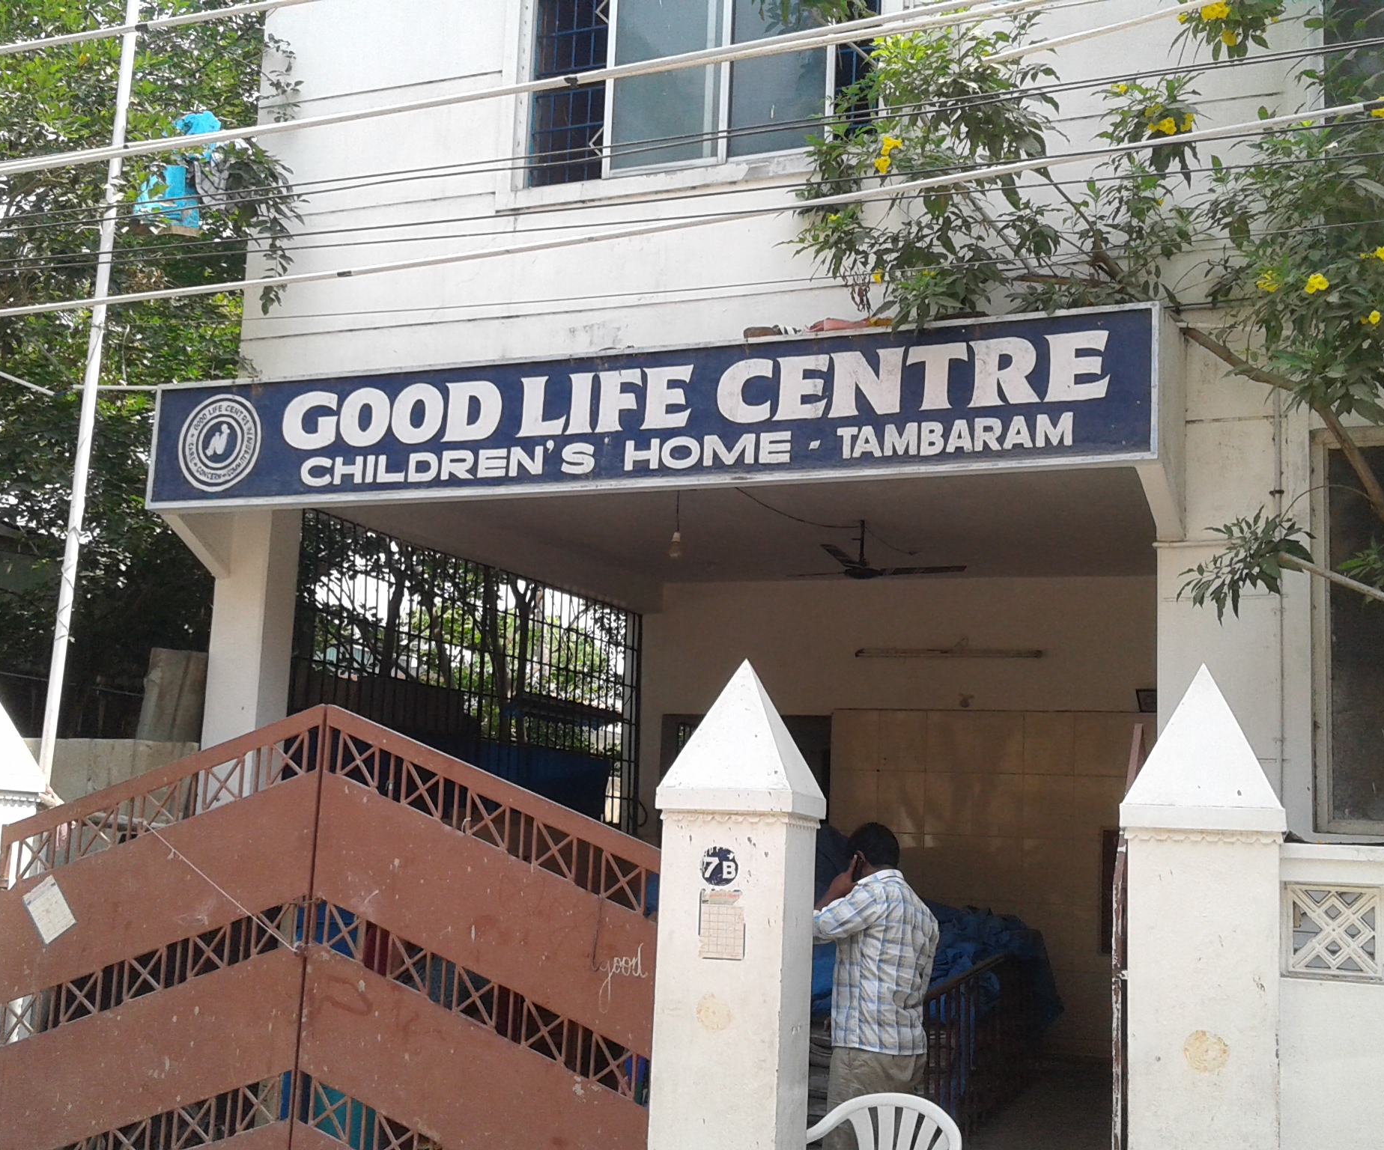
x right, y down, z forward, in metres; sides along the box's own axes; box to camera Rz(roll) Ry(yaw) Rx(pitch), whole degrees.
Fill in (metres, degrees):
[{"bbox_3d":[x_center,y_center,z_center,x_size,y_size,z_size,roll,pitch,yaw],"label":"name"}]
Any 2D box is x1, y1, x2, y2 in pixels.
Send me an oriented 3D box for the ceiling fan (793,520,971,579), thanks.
[{"bbox_3d":[0.990,-0.136,8.750,1.100,0.330,1.100,2,-9,0],"label":"ceiling fan"}]

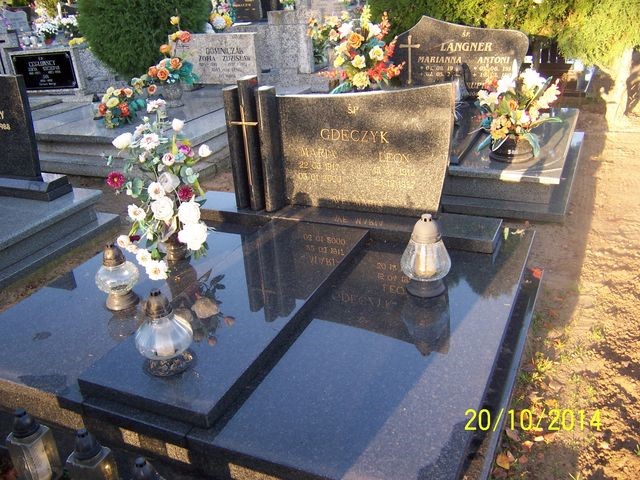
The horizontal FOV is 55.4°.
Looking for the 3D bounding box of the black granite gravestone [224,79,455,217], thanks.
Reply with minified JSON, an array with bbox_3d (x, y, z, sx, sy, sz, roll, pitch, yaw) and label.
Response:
[{"bbox_3d":[0.076,-0.459,2.912,1.088,0.663,0.135,5,27,20],"label":"black granite gravestone"}]

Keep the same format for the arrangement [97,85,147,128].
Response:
[{"bbox_3d":[-1.685,-1.121,5.180,0.380,0.310,0.330,7,28,24],"label":"arrangement"}]

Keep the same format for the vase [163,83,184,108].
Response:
[{"bbox_3d":[-1.345,-1.326,5.600,0.190,0.220,0.190,7,28,24],"label":"vase"}]

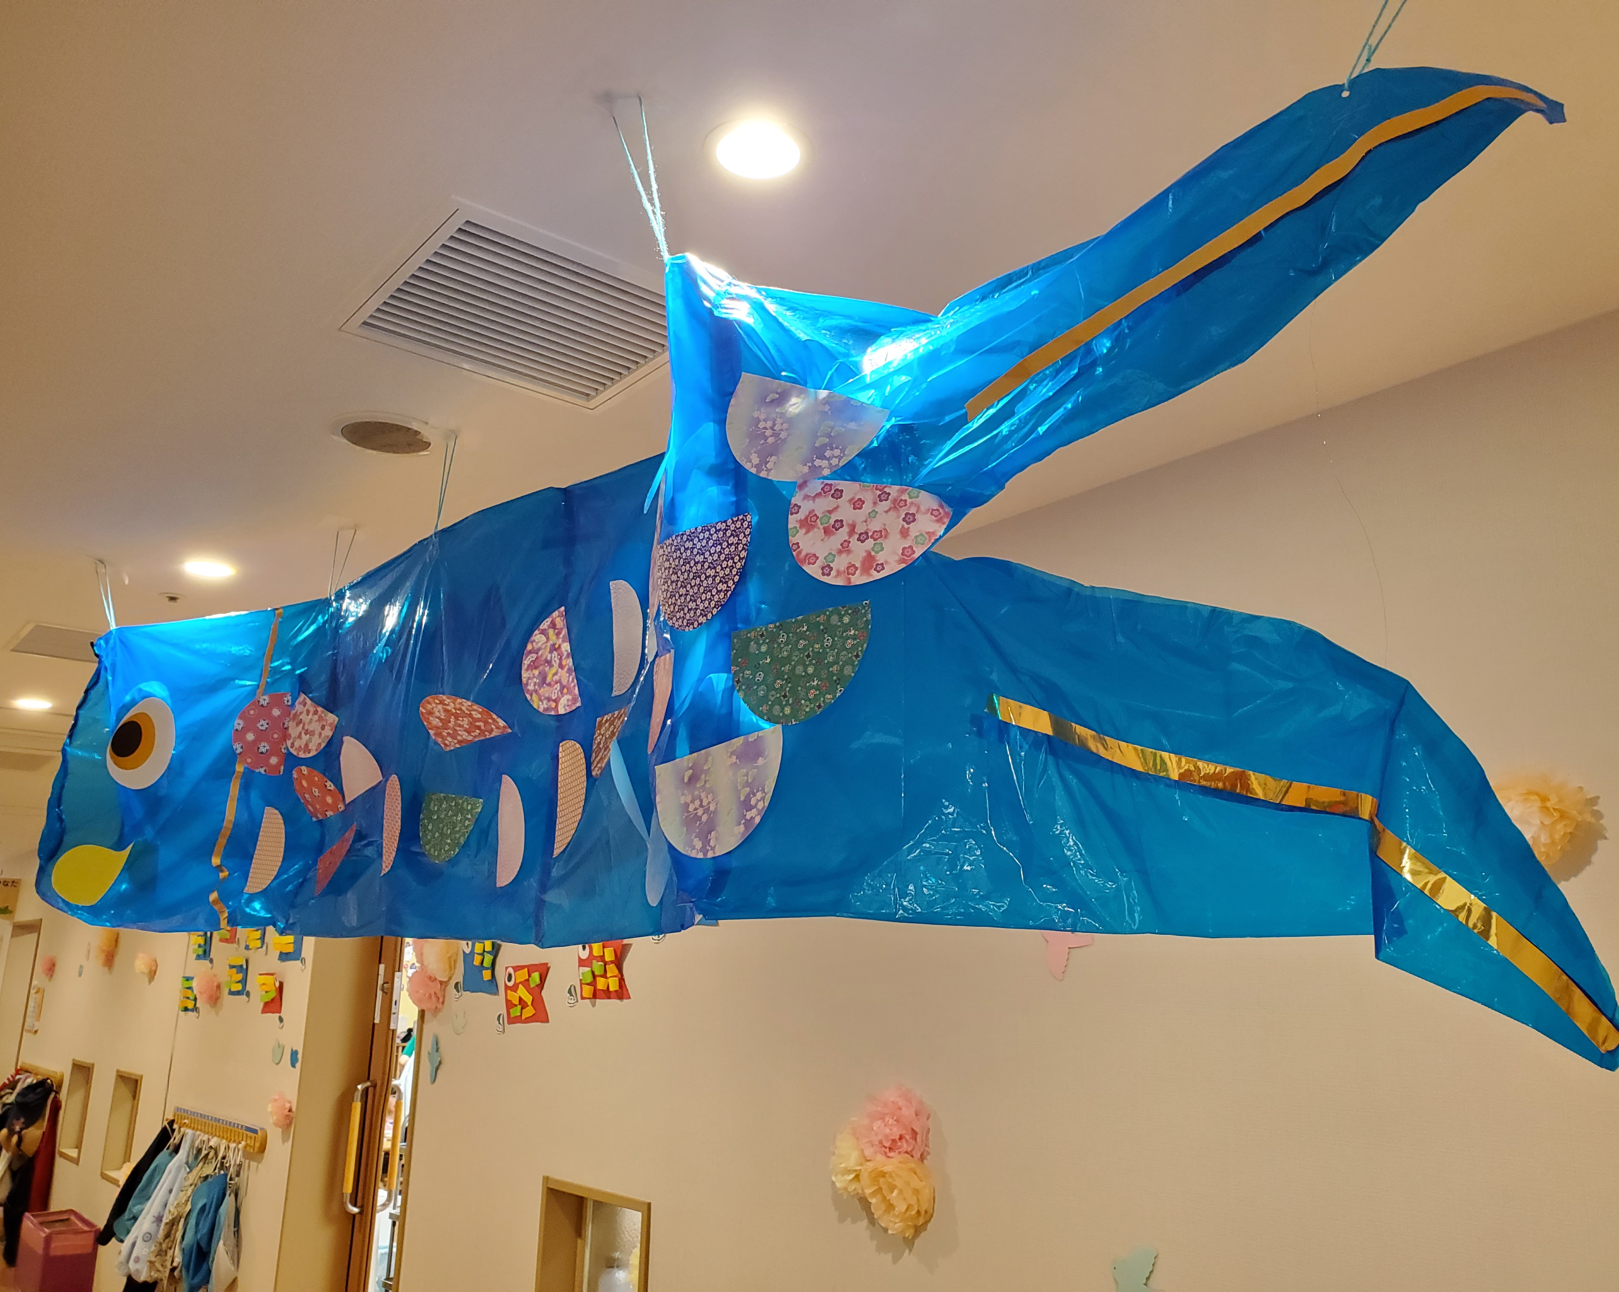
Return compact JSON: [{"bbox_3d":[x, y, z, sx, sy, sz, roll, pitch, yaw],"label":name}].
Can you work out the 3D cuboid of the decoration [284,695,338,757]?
[{"bbox_3d":[-0.965,0.155,2.500,0.155,0.125,0.012,-8,-17,31],"label":"decoration"}]

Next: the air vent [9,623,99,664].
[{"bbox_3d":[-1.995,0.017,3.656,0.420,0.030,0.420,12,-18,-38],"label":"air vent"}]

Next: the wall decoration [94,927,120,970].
[{"bbox_3d":[-4.030,1.729,7.436,0.120,0.280,0.250,12,-18,-38],"label":"wall decoration"}]

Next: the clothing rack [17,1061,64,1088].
[{"bbox_3d":[-5.048,2.807,8.450,0.080,0.100,1.200,12,-18,-38],"label":"clothing rack"}]

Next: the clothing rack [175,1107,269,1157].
[{"bbox_3d":[-2.556,2.070,5.531,0.080,0.100,1.200,12,-18,-38],"label":"clothing rack"}]

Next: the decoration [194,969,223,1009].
[{"bbox_3d":[-2.715,1.549,5.839,0.120,0.170,0.170,12,-18,-38],"label":"decoration"}]

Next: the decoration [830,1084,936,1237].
[{"bbox_3d":[0.139,0.967,2.424,0.120,0.285,0.250,12,-18,-38],"label":"decoration"}]

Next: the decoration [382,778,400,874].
[{"bbox_3d":[-0.691,0.295,2.140,0.010,0.165,0.082,11,-18,-35],"label":"decoration"}]

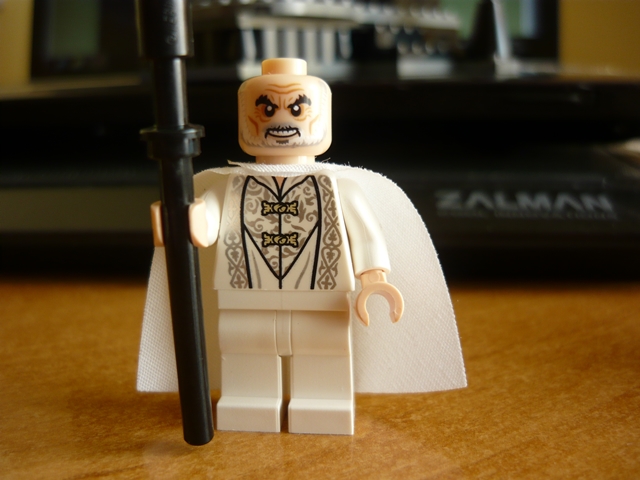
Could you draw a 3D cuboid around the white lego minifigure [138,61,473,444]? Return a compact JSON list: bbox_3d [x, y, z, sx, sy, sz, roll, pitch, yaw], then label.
[{"bbox_3d":[-0.004,0.001,0.067,0.042,0.040,0.022,1,9,8],"label":"white lego minifigure"}]

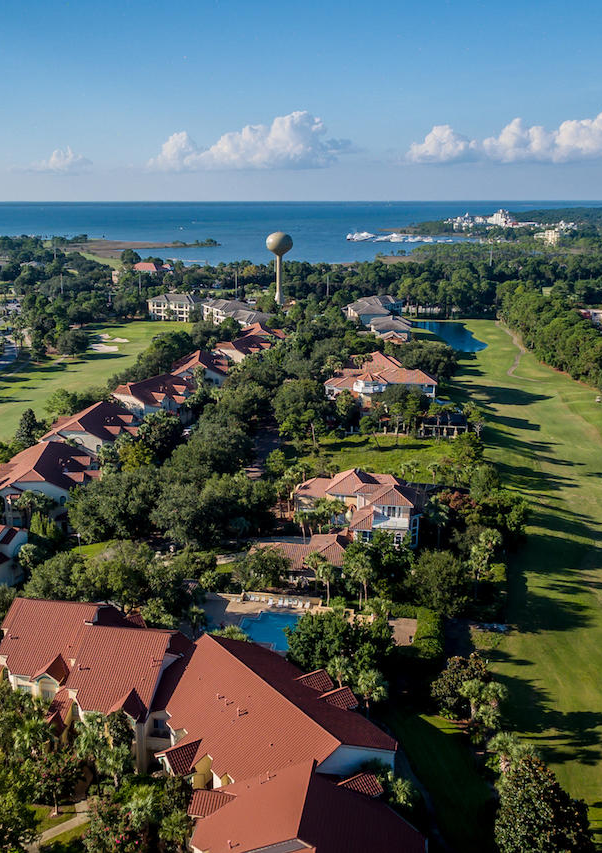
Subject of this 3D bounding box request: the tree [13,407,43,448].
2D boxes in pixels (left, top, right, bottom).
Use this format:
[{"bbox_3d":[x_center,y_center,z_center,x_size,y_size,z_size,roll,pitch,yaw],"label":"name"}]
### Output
[{"bbox_3d":[-60.400,1.330,156.240,6.200,10.800,6.200,0,18,0],"label":"tree"}]

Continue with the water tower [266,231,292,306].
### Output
[{"bbox_3d":[-12.100,-83.570,378.470,14.200,38.000,14.200,0,18,0],"label":"water tower"}]

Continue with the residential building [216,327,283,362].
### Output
[{"bbox_3d":[-17.430,-23.900,234.390,16.500,10.400,20.000,8,19,23],"label":"residential building"}]

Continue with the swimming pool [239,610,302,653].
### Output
[{"bbox_3d":[-3.170,27.340,93.410,10.300,1.300,9.300,1,18,4],"label":"swimming pool"}]

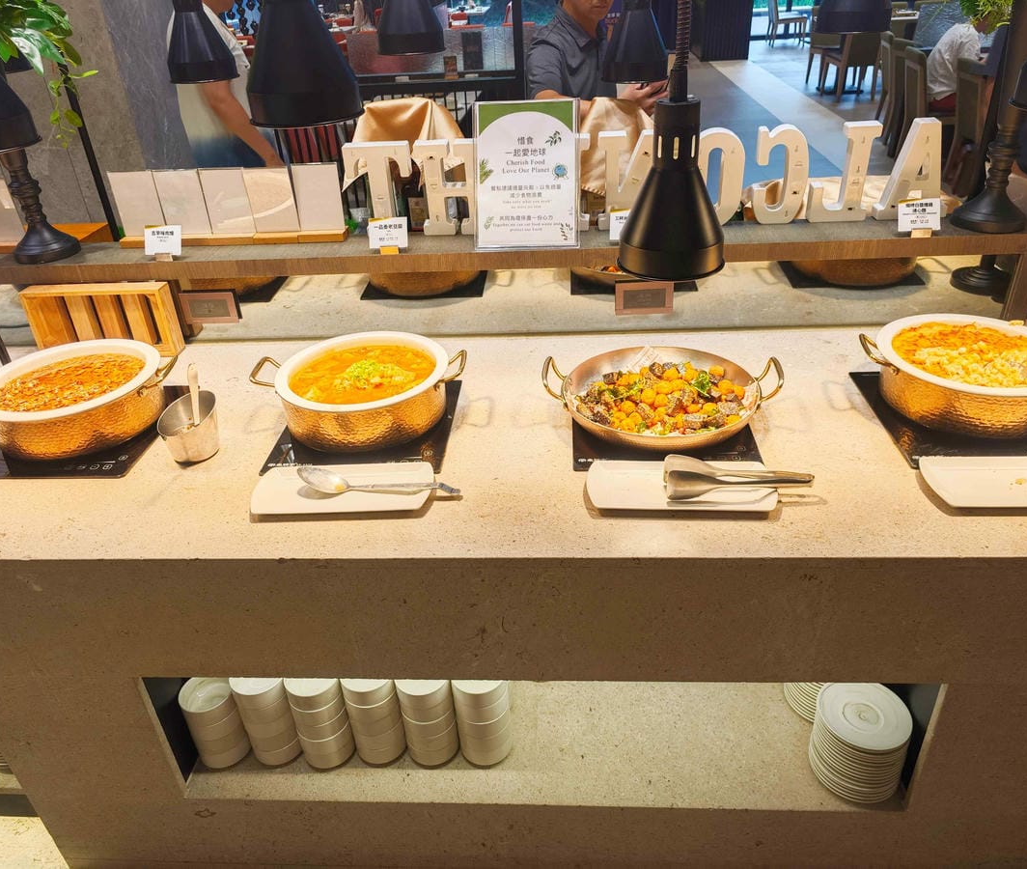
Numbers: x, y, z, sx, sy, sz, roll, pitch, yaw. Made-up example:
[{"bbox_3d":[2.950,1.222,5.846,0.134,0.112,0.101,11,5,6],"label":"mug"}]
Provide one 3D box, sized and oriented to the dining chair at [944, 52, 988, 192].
[{"bbox_3d":[3.449,-2.193,5.482,0.550,0.850,0.460,2,32,9],"label":"dining chair"}]

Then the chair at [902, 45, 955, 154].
[{"bbox_3d":[3.453,-2.672,6.269,0.550,0.850,0.460,2,32,9],"label":"chair"}]

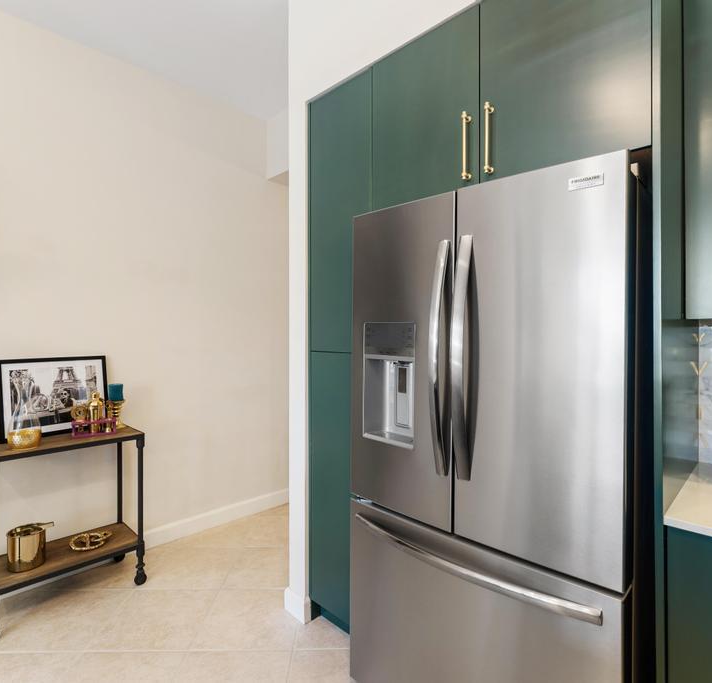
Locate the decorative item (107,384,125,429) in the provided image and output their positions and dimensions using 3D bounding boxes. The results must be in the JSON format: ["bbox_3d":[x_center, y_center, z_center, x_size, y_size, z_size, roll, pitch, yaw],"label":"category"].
[{"bbox_3d":[-1.430,0.386,2.538,0.093,0.250,0.093,0,0,43],"label":"decorative item"}]

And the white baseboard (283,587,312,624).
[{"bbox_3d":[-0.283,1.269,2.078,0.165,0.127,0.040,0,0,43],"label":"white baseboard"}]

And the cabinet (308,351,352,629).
[{"bbox_3d":[0.110,0.672,2.105,0.390,1.260,0.550,0,0,43],"label":"cabinet"}]

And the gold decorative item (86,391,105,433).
[{"bbox_3d":[-1.483,0.397,2.424,0.078,0.226,0.078,0,0,43],"label":"gold decorative item"}]

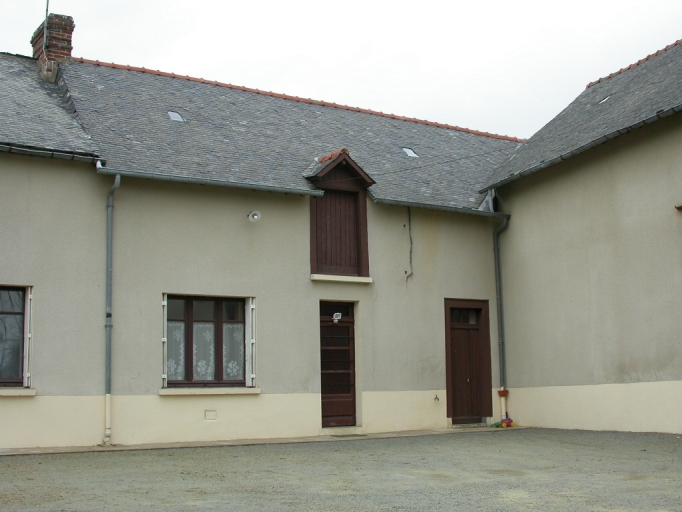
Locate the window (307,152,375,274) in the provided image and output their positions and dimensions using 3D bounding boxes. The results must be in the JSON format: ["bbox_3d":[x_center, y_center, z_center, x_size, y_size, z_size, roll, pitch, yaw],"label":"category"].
[{"bbox_3d":[-0.037,-0.750,16.096,1.320,2.210,0.340,4,-11,-31],"label":"window"}]

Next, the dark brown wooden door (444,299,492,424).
[{"bbox_3d":[2.460,2.053,17.303,1.120,2.400,0.170,4,-11,-31],"label":"dark brown wooden door"}]

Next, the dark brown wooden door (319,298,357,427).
[{"bbox_3d":[-0.077,1.924,15.898,0.820,2.230,0.120,4,-11,-31],"label":"dark brown wooden door"}]

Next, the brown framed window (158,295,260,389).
[{"bbox_3d":[-2.165,1.411,14.584,1.650,1.510,0.220,4,-11,-31],"label":"brown framed window"}]

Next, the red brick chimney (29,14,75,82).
[{"bbox_3d":[-5.679,-3.809,17.410,0.484,1.360,1.410,4,-11,-31],"label":"red brick chimney"}]

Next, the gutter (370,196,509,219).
[{"bbox_3d":[2.020,-0.908,17.140,3.350,0.130,0.140,4,-11,-31],"label":"gutter"}]

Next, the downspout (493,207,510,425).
[{"bbox_3d":[3.306,1.212,17.727,0.230,4.080,0.290,4,-11,-31],"label":"downspout"}]

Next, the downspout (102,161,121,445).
[{"bbox_3d":[-3.509,0.781,13.586,0.120,4.130,0.260,4,-11,-31],"label":"downspout"}]

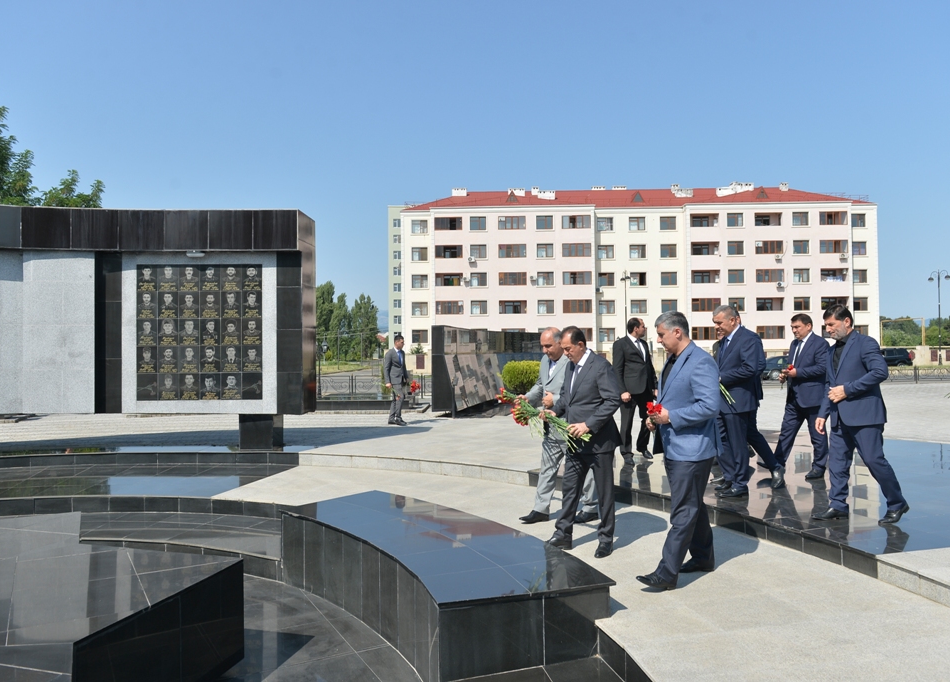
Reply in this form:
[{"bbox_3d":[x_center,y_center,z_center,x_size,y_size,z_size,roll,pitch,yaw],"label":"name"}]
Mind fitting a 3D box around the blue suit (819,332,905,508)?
[{"bbox_3d":[3.142,0.656,5.540,0.570,1.480,0.530,0,-1,-15],"label":"blue suit"}]

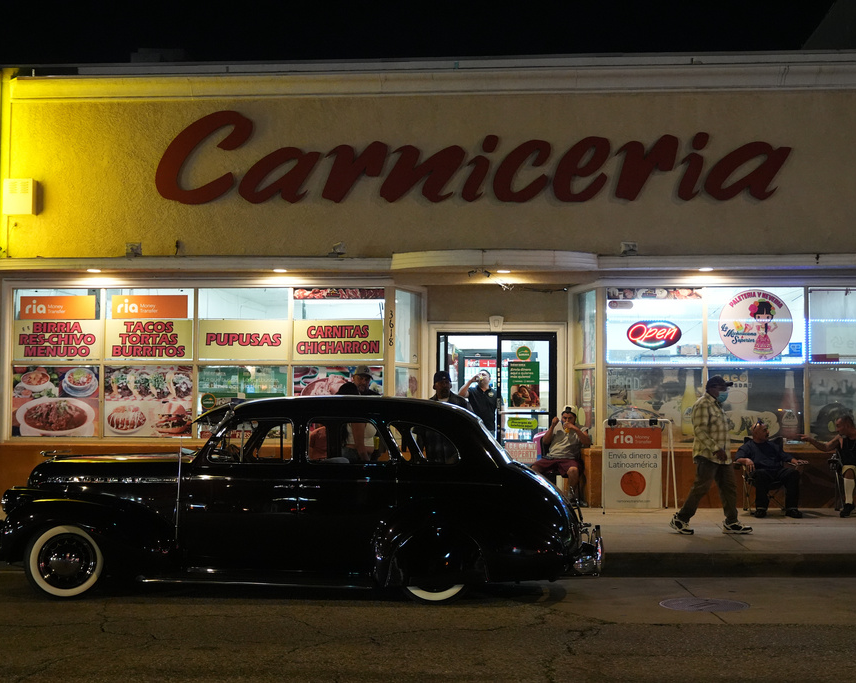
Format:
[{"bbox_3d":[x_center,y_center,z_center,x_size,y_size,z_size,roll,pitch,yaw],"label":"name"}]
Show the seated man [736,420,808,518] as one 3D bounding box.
[{"bbox_3d":[3.850,1.410,12.772,0.760,1.030,0.780,0,-2,2],"label":"seated man"}]

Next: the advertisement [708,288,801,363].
[{"bbox_3d":[4.010,-0.193,13.924,1.195,0.962,0.070,0,-2,4],"label":"advertisement"}]

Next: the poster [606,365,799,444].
[{"bbox_3d":[3.251,0.745,13.361,2.290,0.900,0.030,0,-2,4],"label":"poster"}]

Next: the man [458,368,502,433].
[{"bbox_3d":[0.717,1.227,15.591,0.609,1.673,0.406,0,-2,17],"label":"man"}]

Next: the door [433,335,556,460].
[{"bbox_3d":[0.924,0.973,15.277,1.613,2.204,0.101,0,-2,5],"label":"door"}]

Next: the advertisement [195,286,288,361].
[{"bbox_3d":[-2.331,-0.212,14.412,1.196,0.919,0.040,0,-2,4],"label":"advertisement"}]

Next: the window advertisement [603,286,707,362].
[{"bbox_3d":[2.847,-0.199,14.313,1.243,0.980,0.081,0,-2,5],"label":"window advertisement"}]

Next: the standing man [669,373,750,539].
[{"bbox_3d":[2.951,1.179,11.876,0.790,1.630,0.550,0,-2,5],"label":"standing man"}]

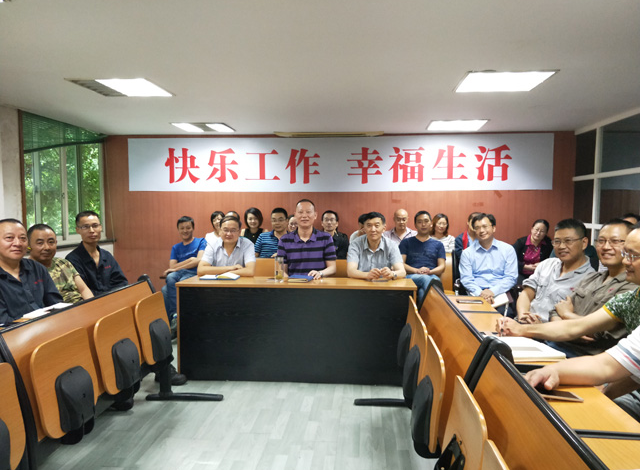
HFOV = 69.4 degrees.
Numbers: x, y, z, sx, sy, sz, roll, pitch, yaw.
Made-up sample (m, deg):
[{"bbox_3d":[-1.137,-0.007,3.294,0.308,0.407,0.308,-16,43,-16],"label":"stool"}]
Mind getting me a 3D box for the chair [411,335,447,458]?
[{"bbox_3d":[0.485,0.729,2.094,0.180,0.510,0.420,0,3,5],"label":"chair"}]

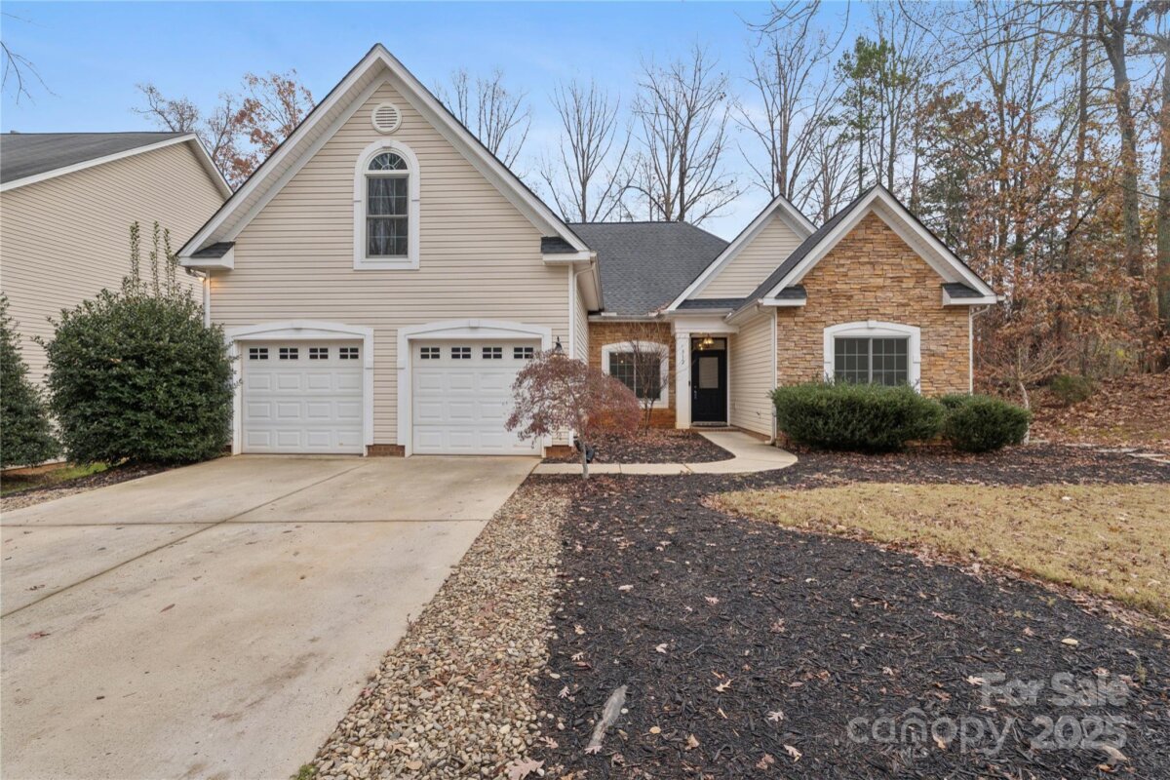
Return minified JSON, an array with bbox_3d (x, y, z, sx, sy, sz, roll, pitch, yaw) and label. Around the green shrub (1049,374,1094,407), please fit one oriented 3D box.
[{"bbox_3d":[14.050,0.010,15.000,1.100,0.920,1.050,0,0,2],"label":"green shrub"}]

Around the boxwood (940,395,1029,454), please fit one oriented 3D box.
[{"bbox_3d":[7.870,0.640,10.300,1.450,1.120,1.400,0,0,2],"label":"boxwood"}]

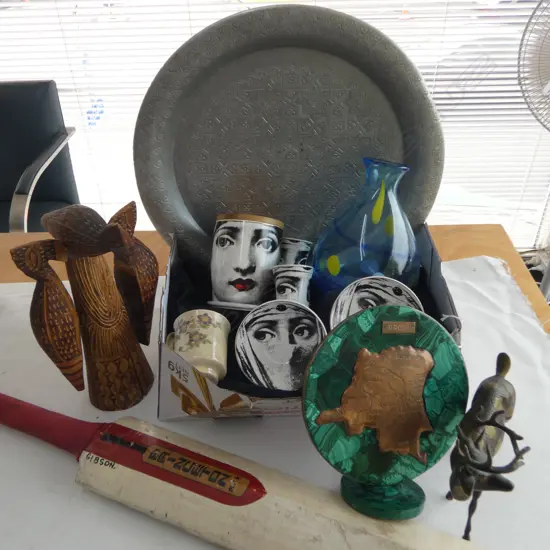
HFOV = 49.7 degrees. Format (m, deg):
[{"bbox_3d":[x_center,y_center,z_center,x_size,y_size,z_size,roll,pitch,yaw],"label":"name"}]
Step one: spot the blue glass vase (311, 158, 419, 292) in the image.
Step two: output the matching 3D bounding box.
[{"bbox_3d":[0.131,-0.029,0.799,0.147,0.244,0.147,5,20,-4],"label":"blue glass vase"}]

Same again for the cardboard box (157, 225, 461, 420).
[{"bbox_3d":[0.036,0.057,0.806,0.355,0.140,0.205,-2,39,-2],"label":"cardboard box"}]

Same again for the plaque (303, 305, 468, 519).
[{"bbox_3d":[0.126,0.146,0.657,0.197,0.222,0.085,3,5,-14],"label":"plaque"}]

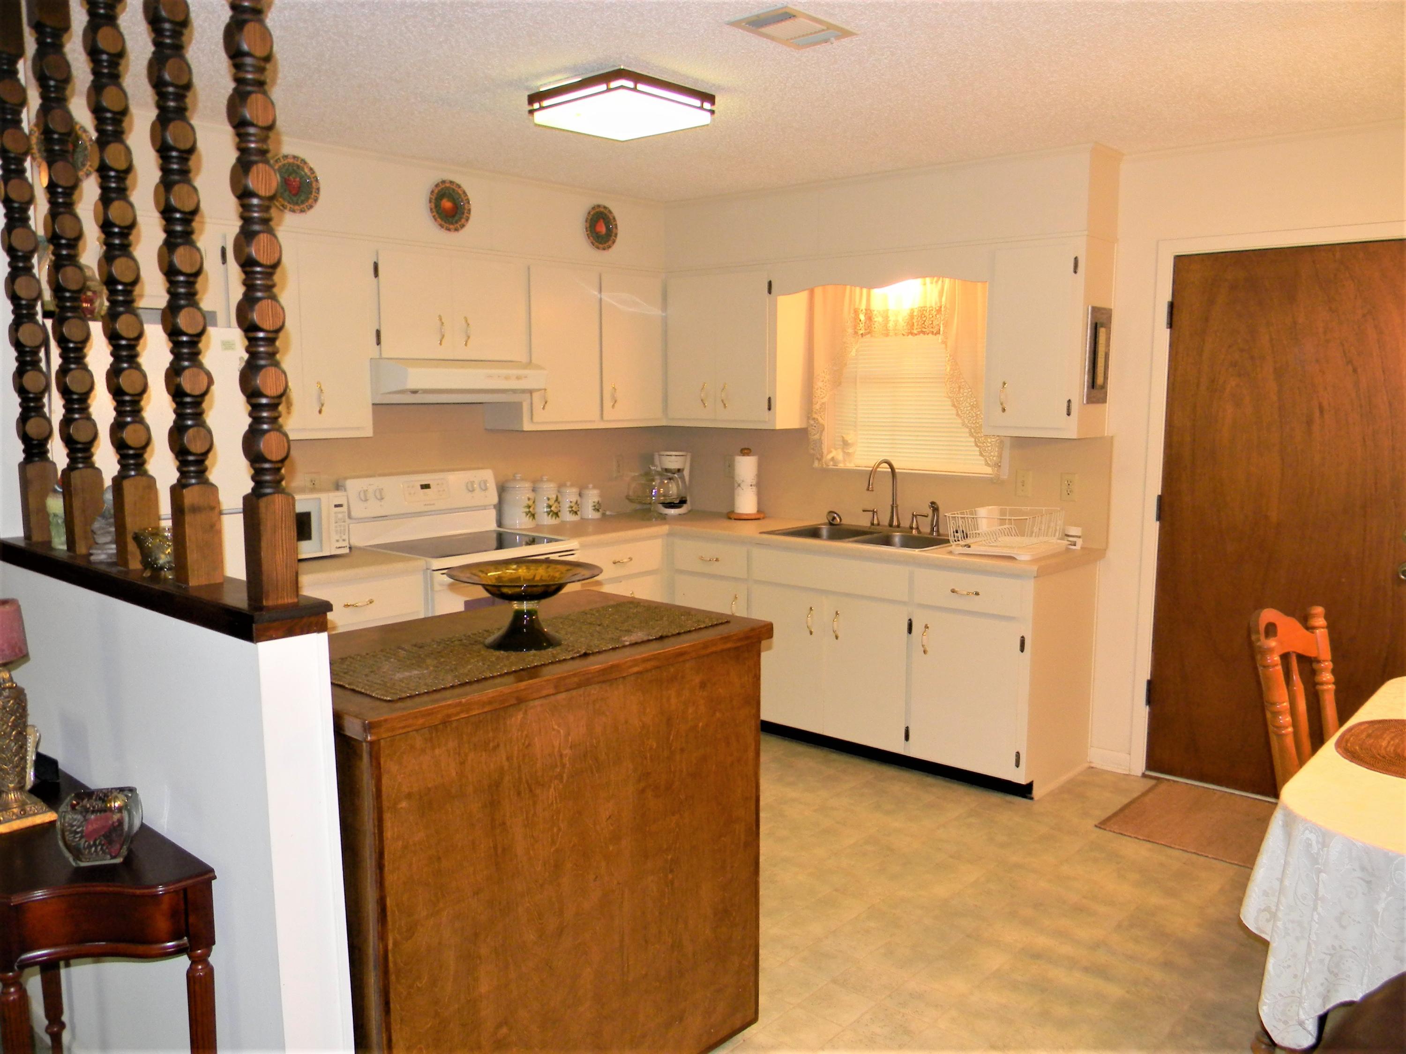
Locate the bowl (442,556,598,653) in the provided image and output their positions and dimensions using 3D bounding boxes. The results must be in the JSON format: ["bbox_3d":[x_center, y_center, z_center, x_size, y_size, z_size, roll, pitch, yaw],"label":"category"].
[{"bbox_3d":[-0.392,0.177,2.496,0.335,0.158,0.335,0,7,0],"label":"bowl"}]

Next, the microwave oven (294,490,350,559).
[{"bbox_3d":[-1.603,-0.007,4.341,0.290,0.238,0.432,6,9,41],"label":"microwave oven"}]

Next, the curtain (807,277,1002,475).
[{"bbox_3d":[0.885,-0.678,5.121,0.995,0.895,0.090,6,9,41],"label":"curtain"}]

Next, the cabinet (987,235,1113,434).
[{"bbox_3d":[1.365,-0.735,4.497,0.393,0.753,0.285,6,9,41],"label":"cabinet"}]

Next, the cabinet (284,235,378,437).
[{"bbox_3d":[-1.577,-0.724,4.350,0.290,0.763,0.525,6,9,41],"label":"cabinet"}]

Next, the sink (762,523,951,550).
[{"bbox_3d":[0.712,0.129,4.935,0.820,0.185,0.503,6,9,41],"label":"sink"}]

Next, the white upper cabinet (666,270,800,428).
[{"bbox_3d":[0.163,-0.877,5.595,0.695,0.763,0.295,6,9,41],"label":"white upper cabinet"}]

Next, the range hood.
[{"bbox_3d":[-1.079,-0.611,4.760,0.460,0.177,0.764,6,9,41],"label":"range hood"}]

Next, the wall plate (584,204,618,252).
[{"bbox_3d":[-0.475,-1.398,5.311,0.024,0.207,0.207,6,9,41],"label":"wall plate"}]

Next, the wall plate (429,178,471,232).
[{"bbox_3d":[-1.027,-1.315,4.644,0.025,0.216,0.212,6,9,41],"label":"wall plate"}]

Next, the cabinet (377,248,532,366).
[{"bbox_3d":[-1.135,-0.927,4.790,0.285,0.447,0.780,6,9,41],"label":"cabinet"}]

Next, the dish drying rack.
[{"bbox_3d":[1.214,0.022,4.549,0.345,0.151,0.420,6,9,41],"label":"dish drying rack"}]

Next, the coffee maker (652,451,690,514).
[{"bbox_3d":[-0.149,-0.231,5.866,0.190,0.320,0.220,0,7,-1],"label":"coffee maker"}]

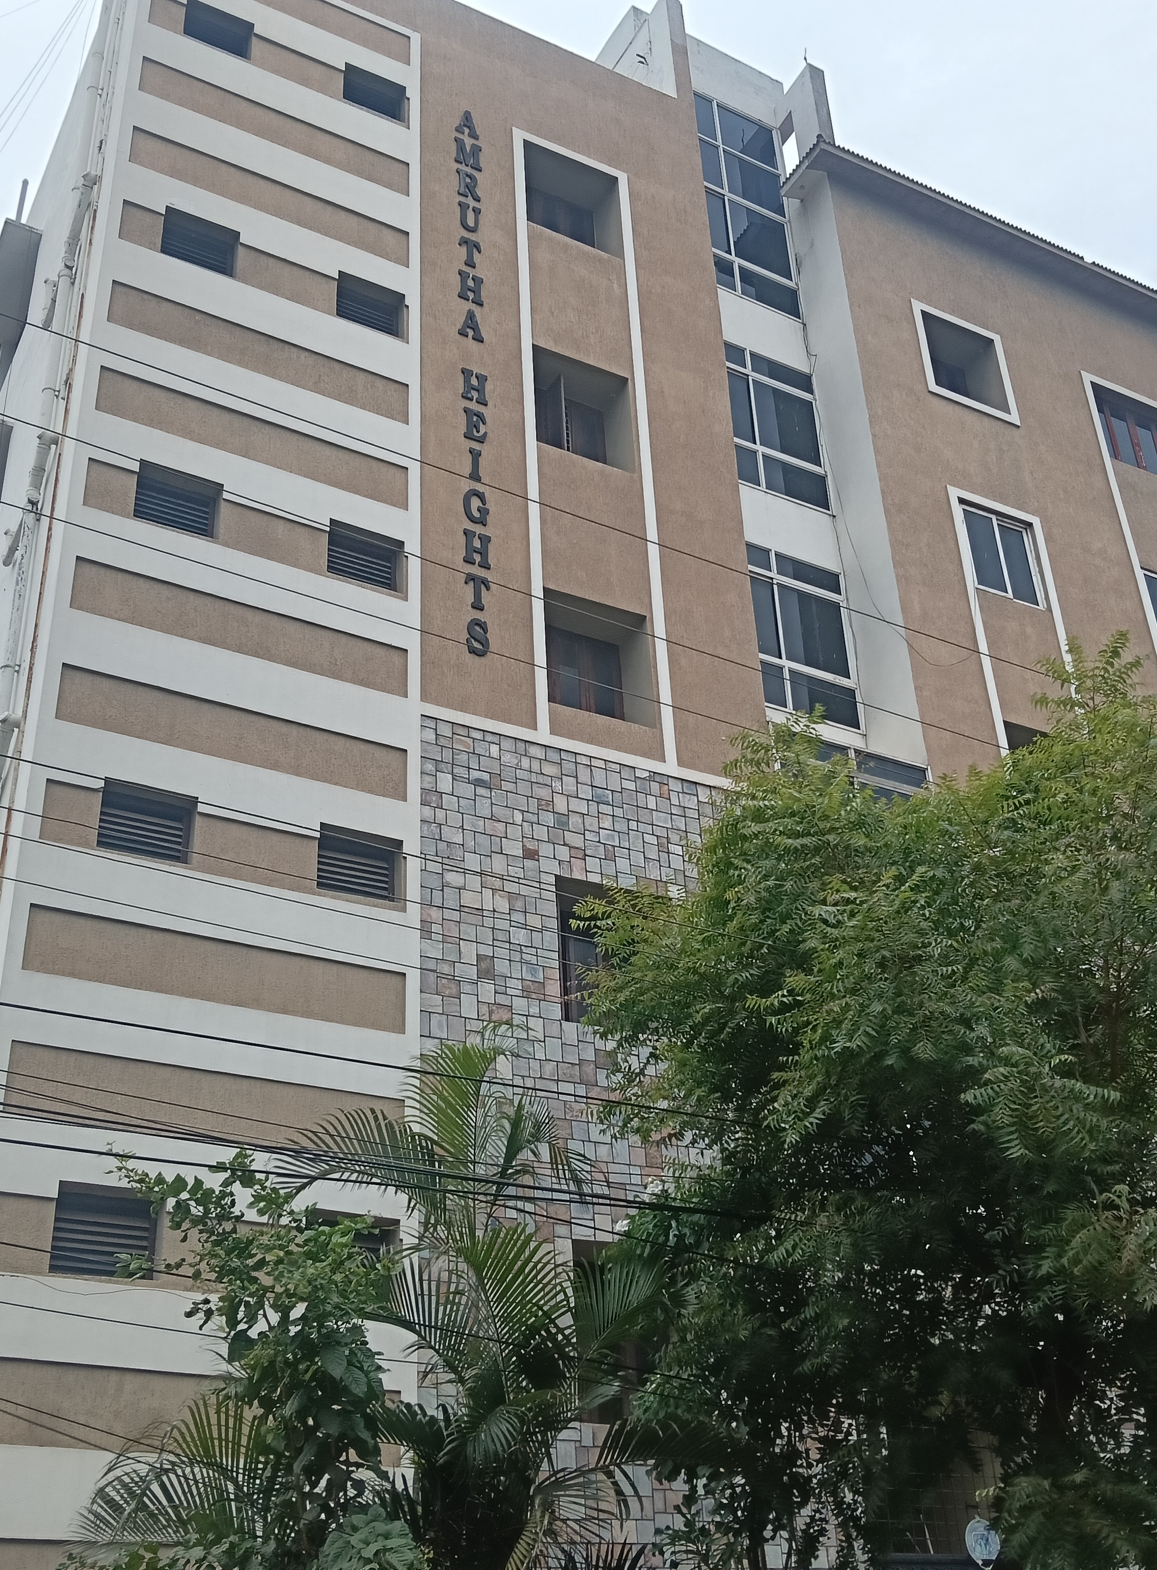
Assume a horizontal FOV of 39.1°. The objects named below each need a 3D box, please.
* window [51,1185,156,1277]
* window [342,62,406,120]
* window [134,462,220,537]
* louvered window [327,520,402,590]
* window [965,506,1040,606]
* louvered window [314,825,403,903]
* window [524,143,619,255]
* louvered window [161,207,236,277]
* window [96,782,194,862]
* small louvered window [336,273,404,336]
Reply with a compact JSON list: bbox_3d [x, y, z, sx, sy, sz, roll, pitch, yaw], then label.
[{"bbox_3d":[-3.197,3.055,11.005,0.735,0.610,0.180,14,-33,-27],"label":"window"},{"bbox_3d":[-2.152,-7.097,16.911,0.671,0.551,0.200,13,-33,-26],"label":"window"},{"bbox_3d":[-3.479,-2.394,14.083,0.735,0.610,0.180,14,-33,-27],"label":"window"},{"bbox_3d":[-1.858,-1.889,13.970,0.686,0.556,0.200,13,-33,-26],"label":"louvered window"},{"bbox_3d":[4.832,-2.550,18.703,1.071,1.222,0.150,13,-33,-26],"label":"window"},{"bbox_3d":[-1.822,0.699,13.329,0.735,0.610,0.180,14,-33,-27],"label":"louvered window"},{"bbox_3d":[-0.131,-6.267,17.793,1.178,1.300,0.350,13,-33,-26],"label":"window"},{"bbox_3d":[-3.643,-5.118,15.607,0.735,0.610,0.180,14,-33,-27],"label":"louvered window"},{"bbox_3d":[-3.339,0.333,12.542,0.735,0.610,0.180,14,-33,-27],"label":"window"},{"bbox_3d":[-2.002,-4.452,15.418,0.659,0.605,0.200,13,-33,-26],"label":"small louvered window"}]

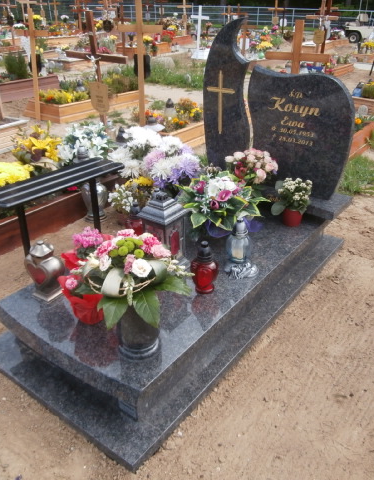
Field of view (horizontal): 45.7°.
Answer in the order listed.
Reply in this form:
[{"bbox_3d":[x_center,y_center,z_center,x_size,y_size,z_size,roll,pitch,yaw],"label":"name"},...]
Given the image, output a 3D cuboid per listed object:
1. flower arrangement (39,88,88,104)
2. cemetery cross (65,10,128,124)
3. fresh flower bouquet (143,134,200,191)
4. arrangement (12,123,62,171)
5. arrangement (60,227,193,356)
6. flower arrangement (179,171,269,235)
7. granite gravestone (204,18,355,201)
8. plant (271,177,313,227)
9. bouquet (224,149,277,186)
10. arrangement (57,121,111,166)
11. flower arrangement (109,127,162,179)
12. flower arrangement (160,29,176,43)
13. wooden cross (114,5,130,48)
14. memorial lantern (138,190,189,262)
[{"bbox_3d":[-1.928,-2.187,6.797,0.700,0.200,0.450,18,33,33],"label":"flower arrangement"},{"bbox_3d":[-0.758,-1.247,3.908,0.720,1.360,0.110,18,33,33],"label":"cemetery cross"},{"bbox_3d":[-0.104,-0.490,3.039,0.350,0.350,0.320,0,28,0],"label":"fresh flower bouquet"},{"bbox_3d":[-1.213,-0.746,3.577,0.390,0.390,0.340,-10,28,-17],"label":"arrangement"},{"bbox_3d":[-0.192,0.223,1.653,0.430,0.460,0.410,-5,27,-7],"label":"arrangement"},{"bbox_3d":[0.222,-0.199,2.608,0.480,0.330,0.420,2,27,5],"label":"flower arrangement"},{"bbox_3d":[0.559,-0.834,2.803,1.030,1.016,0.090,18,33,33],"label":"granite gravestone"},{"bbox_3d":[0.657,-0.231,2.701,0.240,0.270,0.230,6,28,13],"label":"plant"},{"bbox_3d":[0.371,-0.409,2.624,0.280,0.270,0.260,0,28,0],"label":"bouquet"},{"bbox_3d":[-0.848,-0.798,3.670,0.420,0.390,0.360,-7,28,-11],"label":"arrangement"},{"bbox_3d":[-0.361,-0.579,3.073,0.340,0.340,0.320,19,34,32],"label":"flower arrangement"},{"bbox_3d":[-0.690,-7.236,15.700,0.550,0.500,0.500,-2,27,-2],"label":"flower arrangement"},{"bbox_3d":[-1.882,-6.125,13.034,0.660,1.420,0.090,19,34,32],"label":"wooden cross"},{"bbox_3d":[-0.109,-0.035,2.117,0.178,0.405,0.178,19,33,32],"label":"memorial lantern"}]

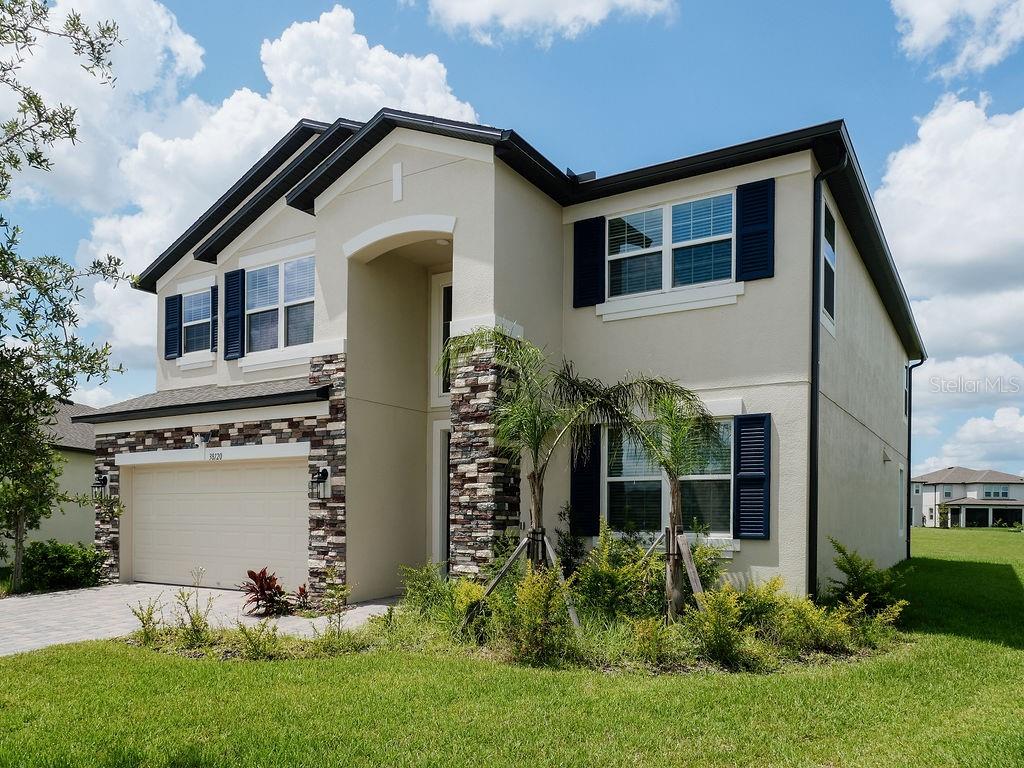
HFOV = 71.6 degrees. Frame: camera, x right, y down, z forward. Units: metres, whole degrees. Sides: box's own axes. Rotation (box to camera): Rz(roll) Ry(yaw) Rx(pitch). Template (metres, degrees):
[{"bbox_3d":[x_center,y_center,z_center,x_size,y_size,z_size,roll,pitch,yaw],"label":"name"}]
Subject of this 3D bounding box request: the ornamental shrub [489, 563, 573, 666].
[{"bbox_3d":[0.179,2.110,6.500,0.700,0.860,0.680,-1,-6,6],"label":"ornamental shrub"}]

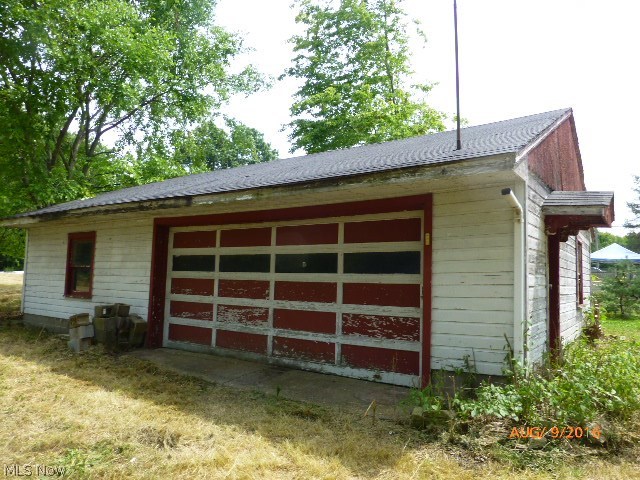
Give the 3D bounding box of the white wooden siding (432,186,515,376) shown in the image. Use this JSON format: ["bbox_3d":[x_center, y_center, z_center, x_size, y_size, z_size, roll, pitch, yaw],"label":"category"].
[{"bbox_3d":[1.669,0.433,4.853,0.877,1.997,0.100,-2,-6,34],"label":"white wooden siding"}]

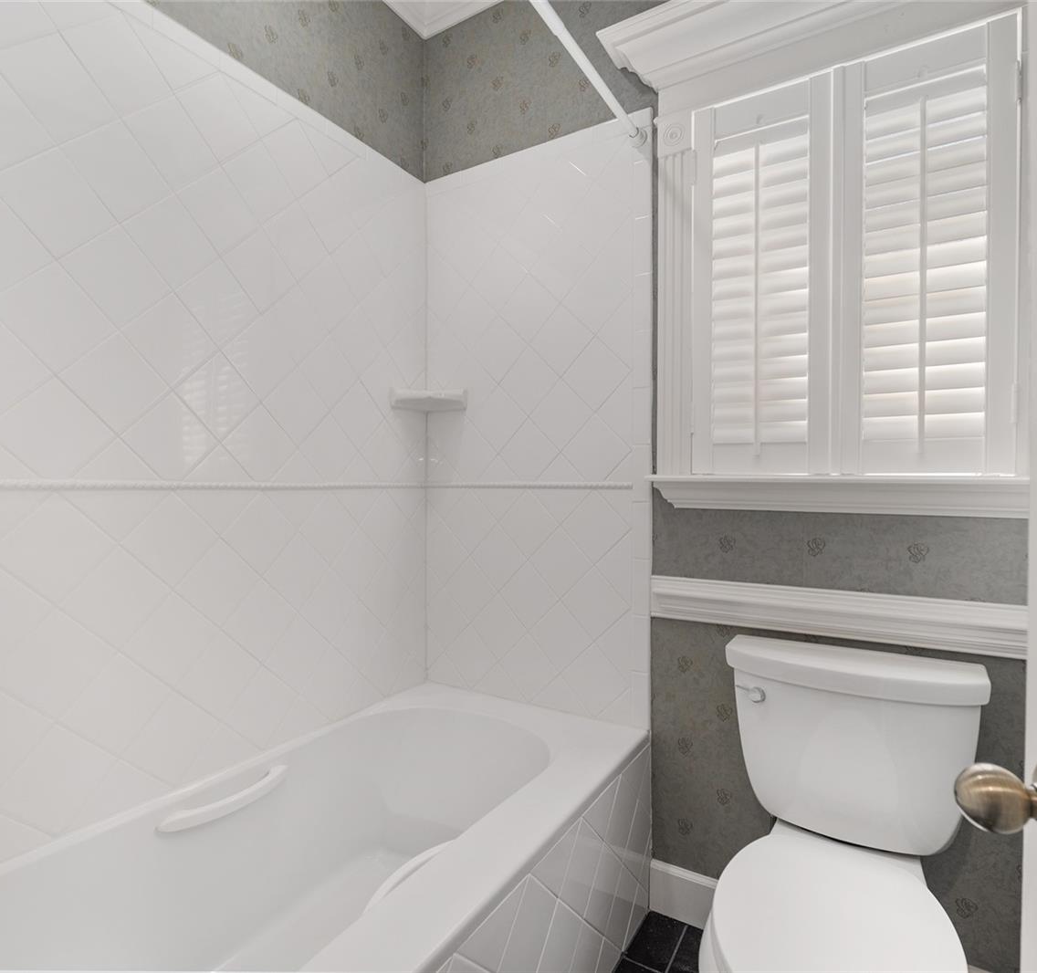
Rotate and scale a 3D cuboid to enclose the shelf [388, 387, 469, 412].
[{"bbox_3d":[-0.298,-0.274,1.843,0.245,0.058,0.120,0,0,-15],"label":"shelf"}]

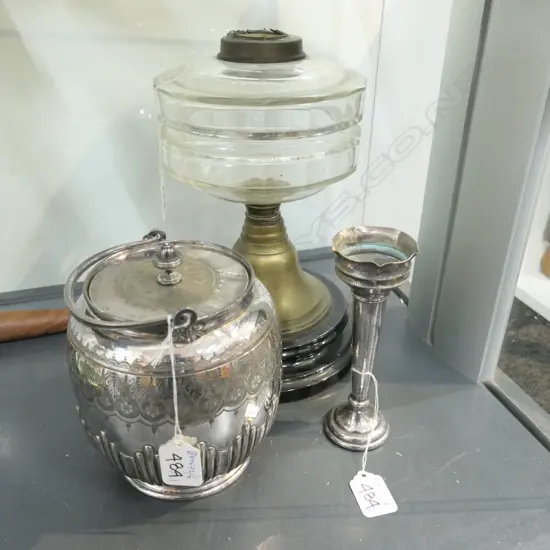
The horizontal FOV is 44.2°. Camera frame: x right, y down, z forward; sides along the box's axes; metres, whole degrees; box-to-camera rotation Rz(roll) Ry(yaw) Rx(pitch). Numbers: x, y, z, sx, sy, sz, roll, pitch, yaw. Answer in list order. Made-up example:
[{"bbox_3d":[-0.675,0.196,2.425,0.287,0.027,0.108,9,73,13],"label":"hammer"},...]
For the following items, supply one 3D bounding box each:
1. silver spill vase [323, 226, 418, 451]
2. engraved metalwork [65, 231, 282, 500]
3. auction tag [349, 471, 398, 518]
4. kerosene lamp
[{"bbox_3d":[0.066,0.049,0.491,0.058,0.164,0.058,1,32,0],"label":"silver spill vase"},{"bbox_3d":[-0.069,0.057,0.487,0.148,0.183,0.148,-10,33,-15],"label":"engraved metalwork"},{"bbox_3d":[0.068,0.152,0.478,0.024,0.002,0.040,-8,33,-14],"label":"auction tag"},{"bbox_3d":[-0.009,-0.057,0.577,0.171,0.282,0.171,0,32,0],"label":"kerosene lamp"}]

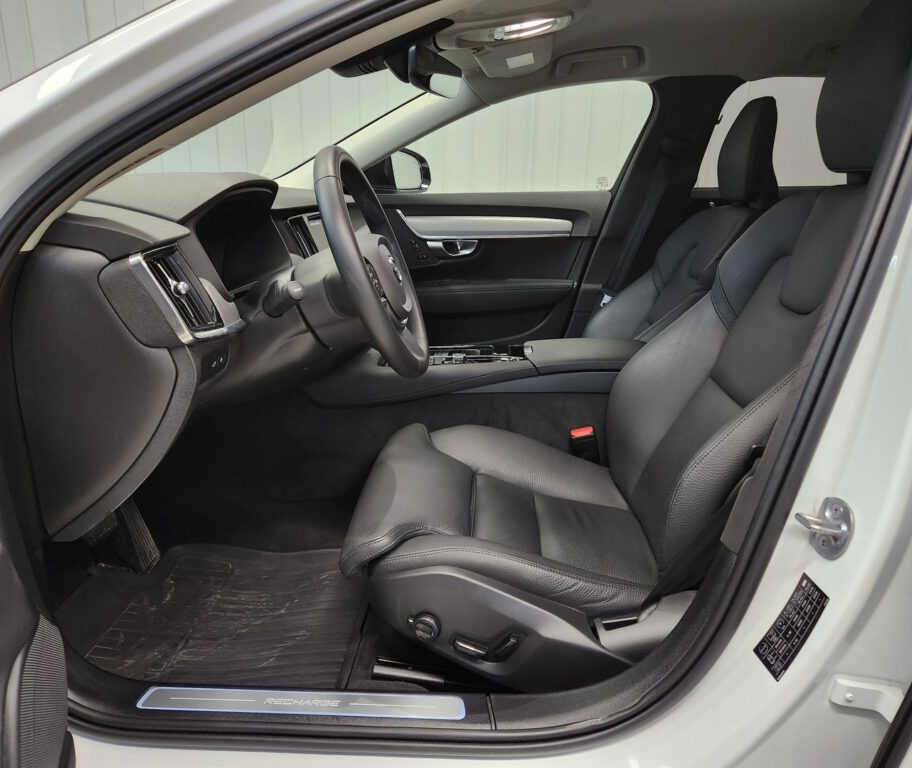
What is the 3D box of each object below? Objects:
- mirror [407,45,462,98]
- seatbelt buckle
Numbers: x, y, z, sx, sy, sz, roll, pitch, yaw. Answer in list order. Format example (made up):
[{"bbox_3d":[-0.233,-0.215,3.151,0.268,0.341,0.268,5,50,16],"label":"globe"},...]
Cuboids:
[{"bbox_3d":[-0.040,-0.596,1.314,0.038,0.070,0.235,6,16,19],"label":"mirror"},{"bbox_3d":[0.254,0.120,1.330,0.047,0.080,0.030,-11,15,5],"label":"seatbelt buckle"}]

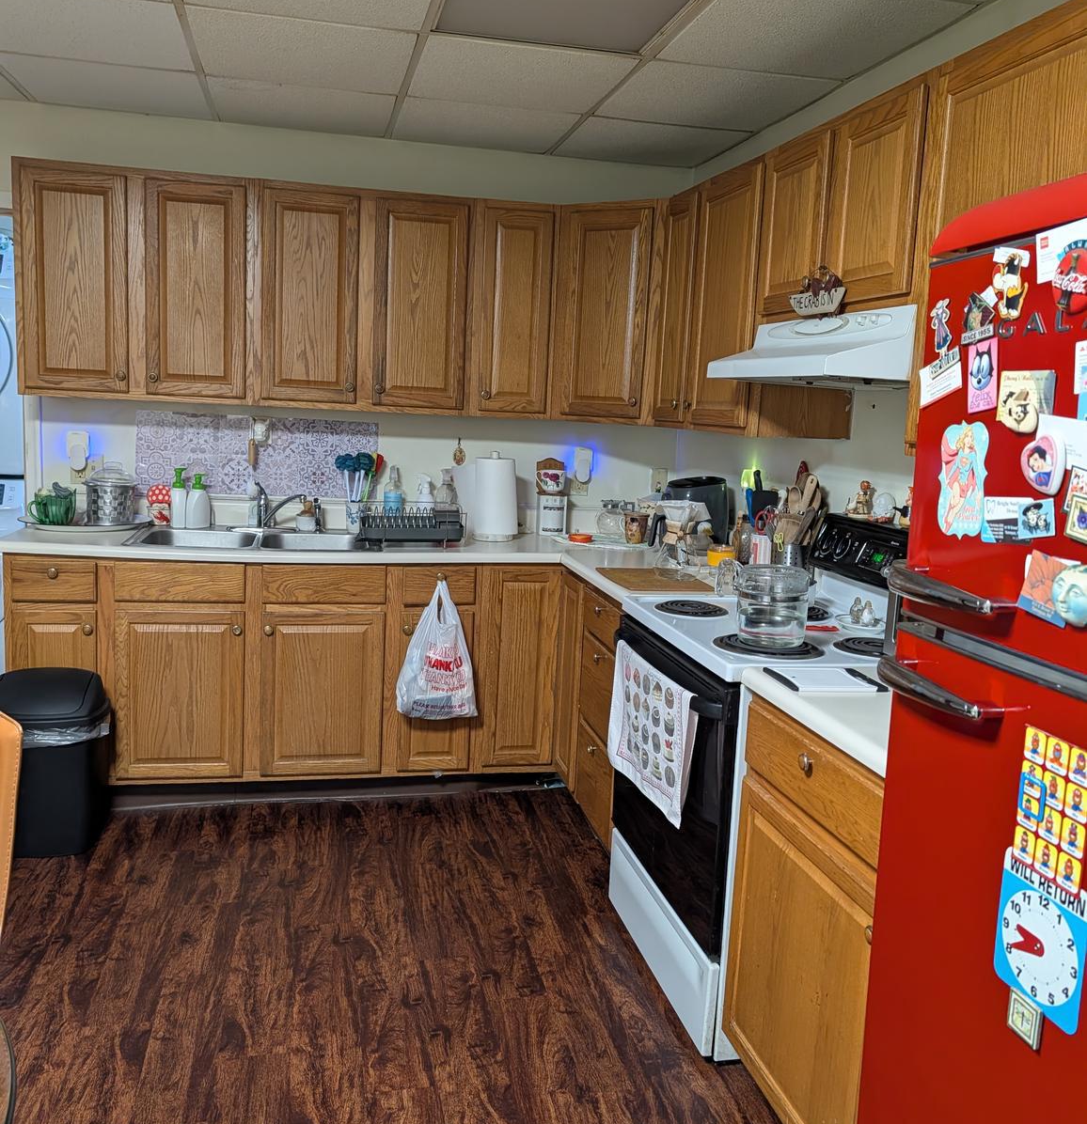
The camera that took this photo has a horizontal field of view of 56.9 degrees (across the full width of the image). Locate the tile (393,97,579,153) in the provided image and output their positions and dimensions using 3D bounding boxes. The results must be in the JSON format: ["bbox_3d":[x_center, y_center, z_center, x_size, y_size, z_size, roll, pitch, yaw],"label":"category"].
[{"bbox_3d":[-0.215,-1.555,3.555,0.605,0.020,0.566,0,10,-13],"label":"tile"}]

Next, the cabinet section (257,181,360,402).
[{"bbox_3d":[-0.863,-0.956,3.692,0.342,0.751,0.325,0,10,-13],"label":"cabinet section"}]

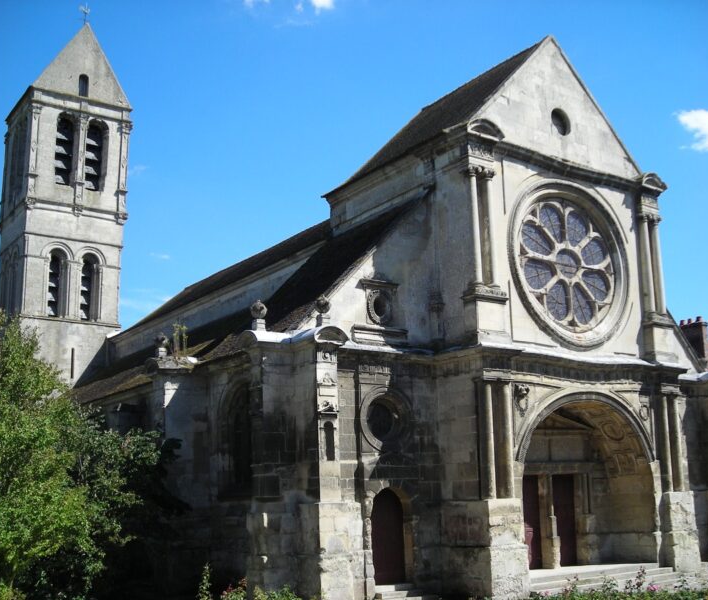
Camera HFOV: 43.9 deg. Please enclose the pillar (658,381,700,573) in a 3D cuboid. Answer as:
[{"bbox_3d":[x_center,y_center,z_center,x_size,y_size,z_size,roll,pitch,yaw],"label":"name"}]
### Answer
[{"bbox_3d":[10.410,5.753,28.664,1.276,5.808,0.686,7,-15,-34],"label":"pillar"}]

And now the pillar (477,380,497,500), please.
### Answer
[{"bbox_3d":[3.675,3.841,24.137,0.361,3.186,0.361,-1,-12,0],"label":"pillar"}]

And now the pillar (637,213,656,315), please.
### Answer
[{"bbox_3d":[9.983,-1.265,29.904,0.343,3.520,0.343,7,-15,-34],"label":"pillar"}]

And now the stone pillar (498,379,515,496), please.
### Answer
[{"bbox_3d":[4.265,3.918,24.546,0.334,3.168,0.334,-1,-12,0],"label":"stone pillar"}]

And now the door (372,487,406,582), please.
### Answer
[{"bbox_3d":[0.939,6.435,23.978,1.074,2.526,0.141,7,-15,-34],"label":"door"}]

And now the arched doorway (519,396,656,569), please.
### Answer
[{"bbox_3d":[6.619,5.500,26.647,6.028,5.104,1.408,7,-15,-34],"label":"arched doorway"}]

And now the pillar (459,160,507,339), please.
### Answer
[{"bbox_3d":[3.747,-1.310,25.517,1.232,5.280,0.660,7,-15,-34],"label":"pillar"}]

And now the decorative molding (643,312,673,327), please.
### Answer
[{"bbox_3d":[10.196,0.712,29.613,1.188,0.422,0.528,7,-15,-34],"label":"decorative molding"}]

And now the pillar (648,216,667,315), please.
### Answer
[{"bbox_3d":[10.479,-1.226,30.253,0.343,3.476,0.343,7,-15,-34],"label":"pillar"}]

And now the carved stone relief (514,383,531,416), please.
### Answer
[{"bbox_3d":[4.873,2.875,25.232,0.572,0.968,0.220,7,-15,-34],"label":"carved stone relief"}]

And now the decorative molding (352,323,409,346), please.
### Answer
[{"bbox_3d":[0.742,1.011,24.787,1.936,0.502,0.352,7,-15,-34],"label":"decorative molding"}]

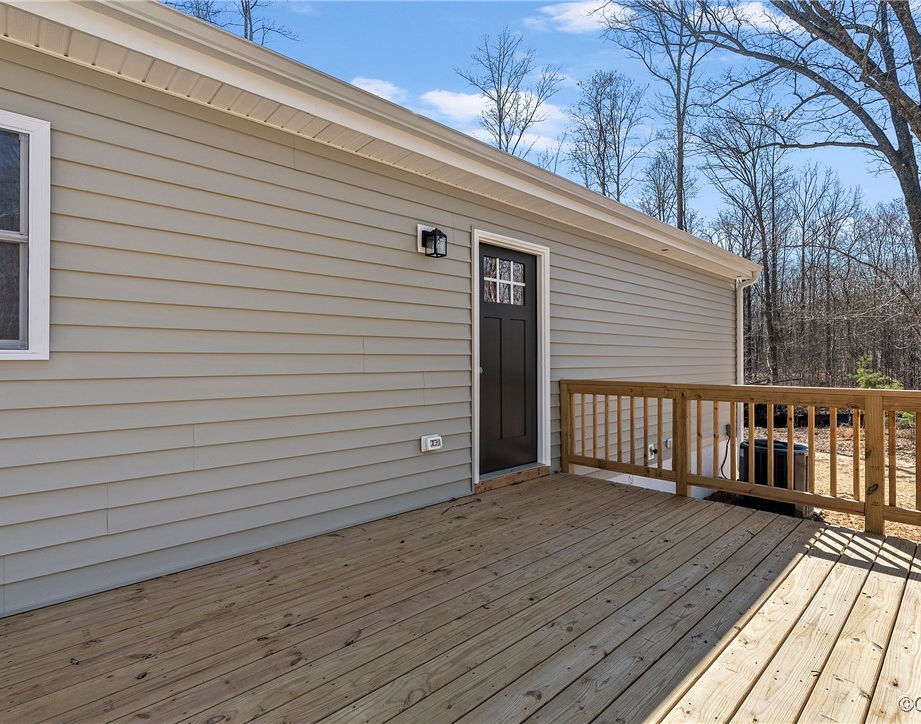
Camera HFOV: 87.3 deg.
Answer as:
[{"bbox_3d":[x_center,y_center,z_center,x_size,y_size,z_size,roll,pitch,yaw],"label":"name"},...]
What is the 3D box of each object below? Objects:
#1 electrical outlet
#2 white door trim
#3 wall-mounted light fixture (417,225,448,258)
[{"bbox_3d":[-0.220,0.620,3.656,0.166,0.120,0.075,0,0,-42],"label":"electrical outlet"},{"bbox_3d":[0.459,-0.043,4.343,1.020,2.110,0.100,0,0,-42],"label":"white door trim"},{"bbox_3d":[-0.199,-0.887,3.595,0.180,0.272,0.195,0,0,-42],"label":"wall-mounted light fixture"}]

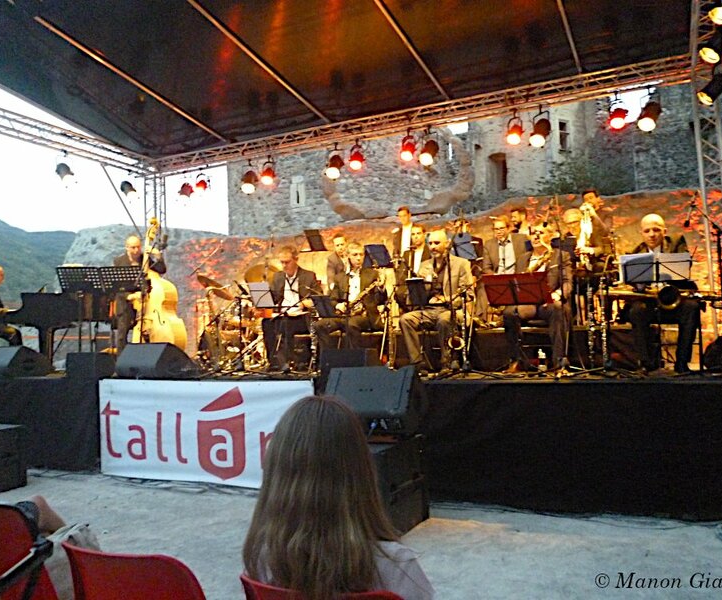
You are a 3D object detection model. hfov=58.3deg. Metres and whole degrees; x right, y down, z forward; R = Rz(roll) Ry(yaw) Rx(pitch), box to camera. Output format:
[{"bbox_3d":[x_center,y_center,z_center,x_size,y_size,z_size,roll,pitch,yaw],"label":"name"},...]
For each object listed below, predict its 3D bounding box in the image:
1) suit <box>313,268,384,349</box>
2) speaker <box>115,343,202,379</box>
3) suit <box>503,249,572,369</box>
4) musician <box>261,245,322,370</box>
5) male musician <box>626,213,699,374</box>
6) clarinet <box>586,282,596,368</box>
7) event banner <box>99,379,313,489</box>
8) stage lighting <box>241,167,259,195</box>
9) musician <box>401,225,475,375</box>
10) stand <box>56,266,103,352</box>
[{"bbox_3d":[-0.106,0.177,6.550,0.580,1.000,0.700,-4,-3,29],"label":"suit"},{"bbox_3d":[-2.107,0.626,6.700,0.600,0.370,0.550,-4,-4,26],"label":"speaker"},{"bbox_3d":[1.536,0.065,5.600,0.580,1.050,0.730,-4,-3,21],"label":"suit"},{"bbox_3d":[-0.757,0.091,6.950,0.540,1.320,0.720,-4,-4,27],"label":"musician"},{"bbox_3d":[2.423,-0.060,5.200,0.580,1.290,0.760,-4,-3,24],"label":"male musician"},{"bbox_3d":[2.039,0.227,5.750,0.080,0.760,0.080,-3,-3,20],"label":"clarinet"},{"bbox_3d":[-1.570,1.255,6.230,2.500,0.980,0.040,-4,-3,24],"label":"event banner"},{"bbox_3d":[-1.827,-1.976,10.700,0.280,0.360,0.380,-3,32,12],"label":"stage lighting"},{"bbox_3d":[0.674,0.005,5.850,0.640,1.320,0.820,-3,-3,20],"label":"musician"},{"bbox_3d":[-3.263,0.214,7.500,0.520,1.180,0.450,-3,-3,7],"label":"stand"}]

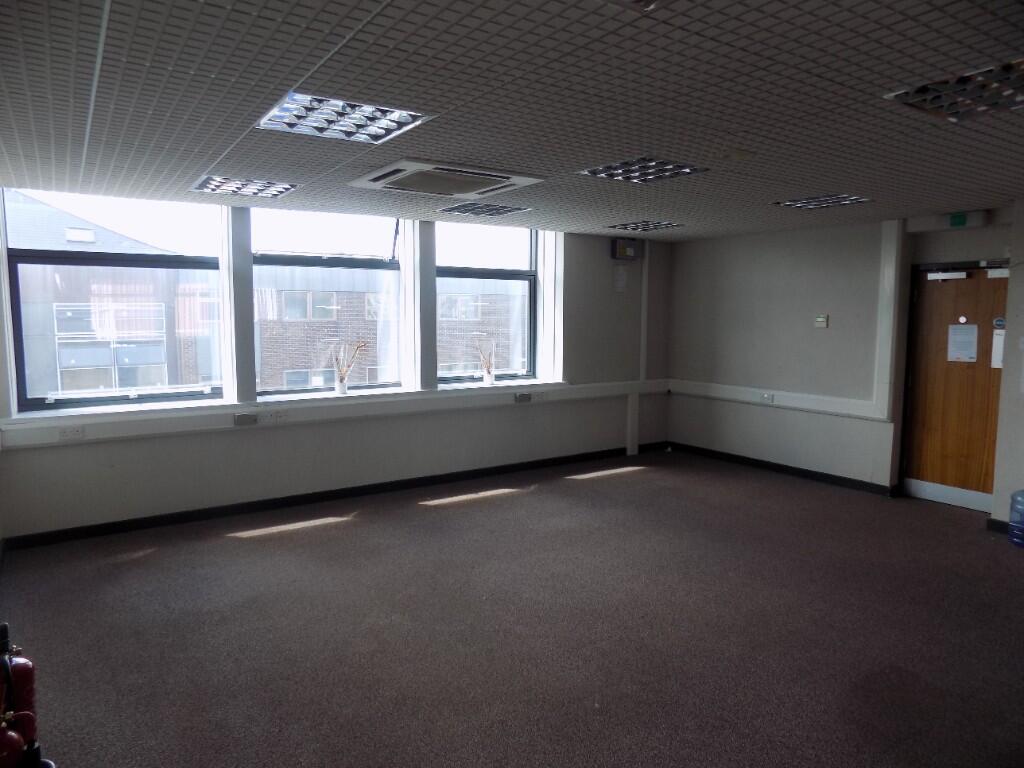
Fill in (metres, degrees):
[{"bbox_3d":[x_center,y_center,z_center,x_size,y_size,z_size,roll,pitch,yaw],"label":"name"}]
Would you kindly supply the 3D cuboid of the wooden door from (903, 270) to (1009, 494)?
[{"bbox_3d":[3.783,0.033,5.691,0.055,1.970,0.810,-4,7,-34],"label":"wooden door"}]

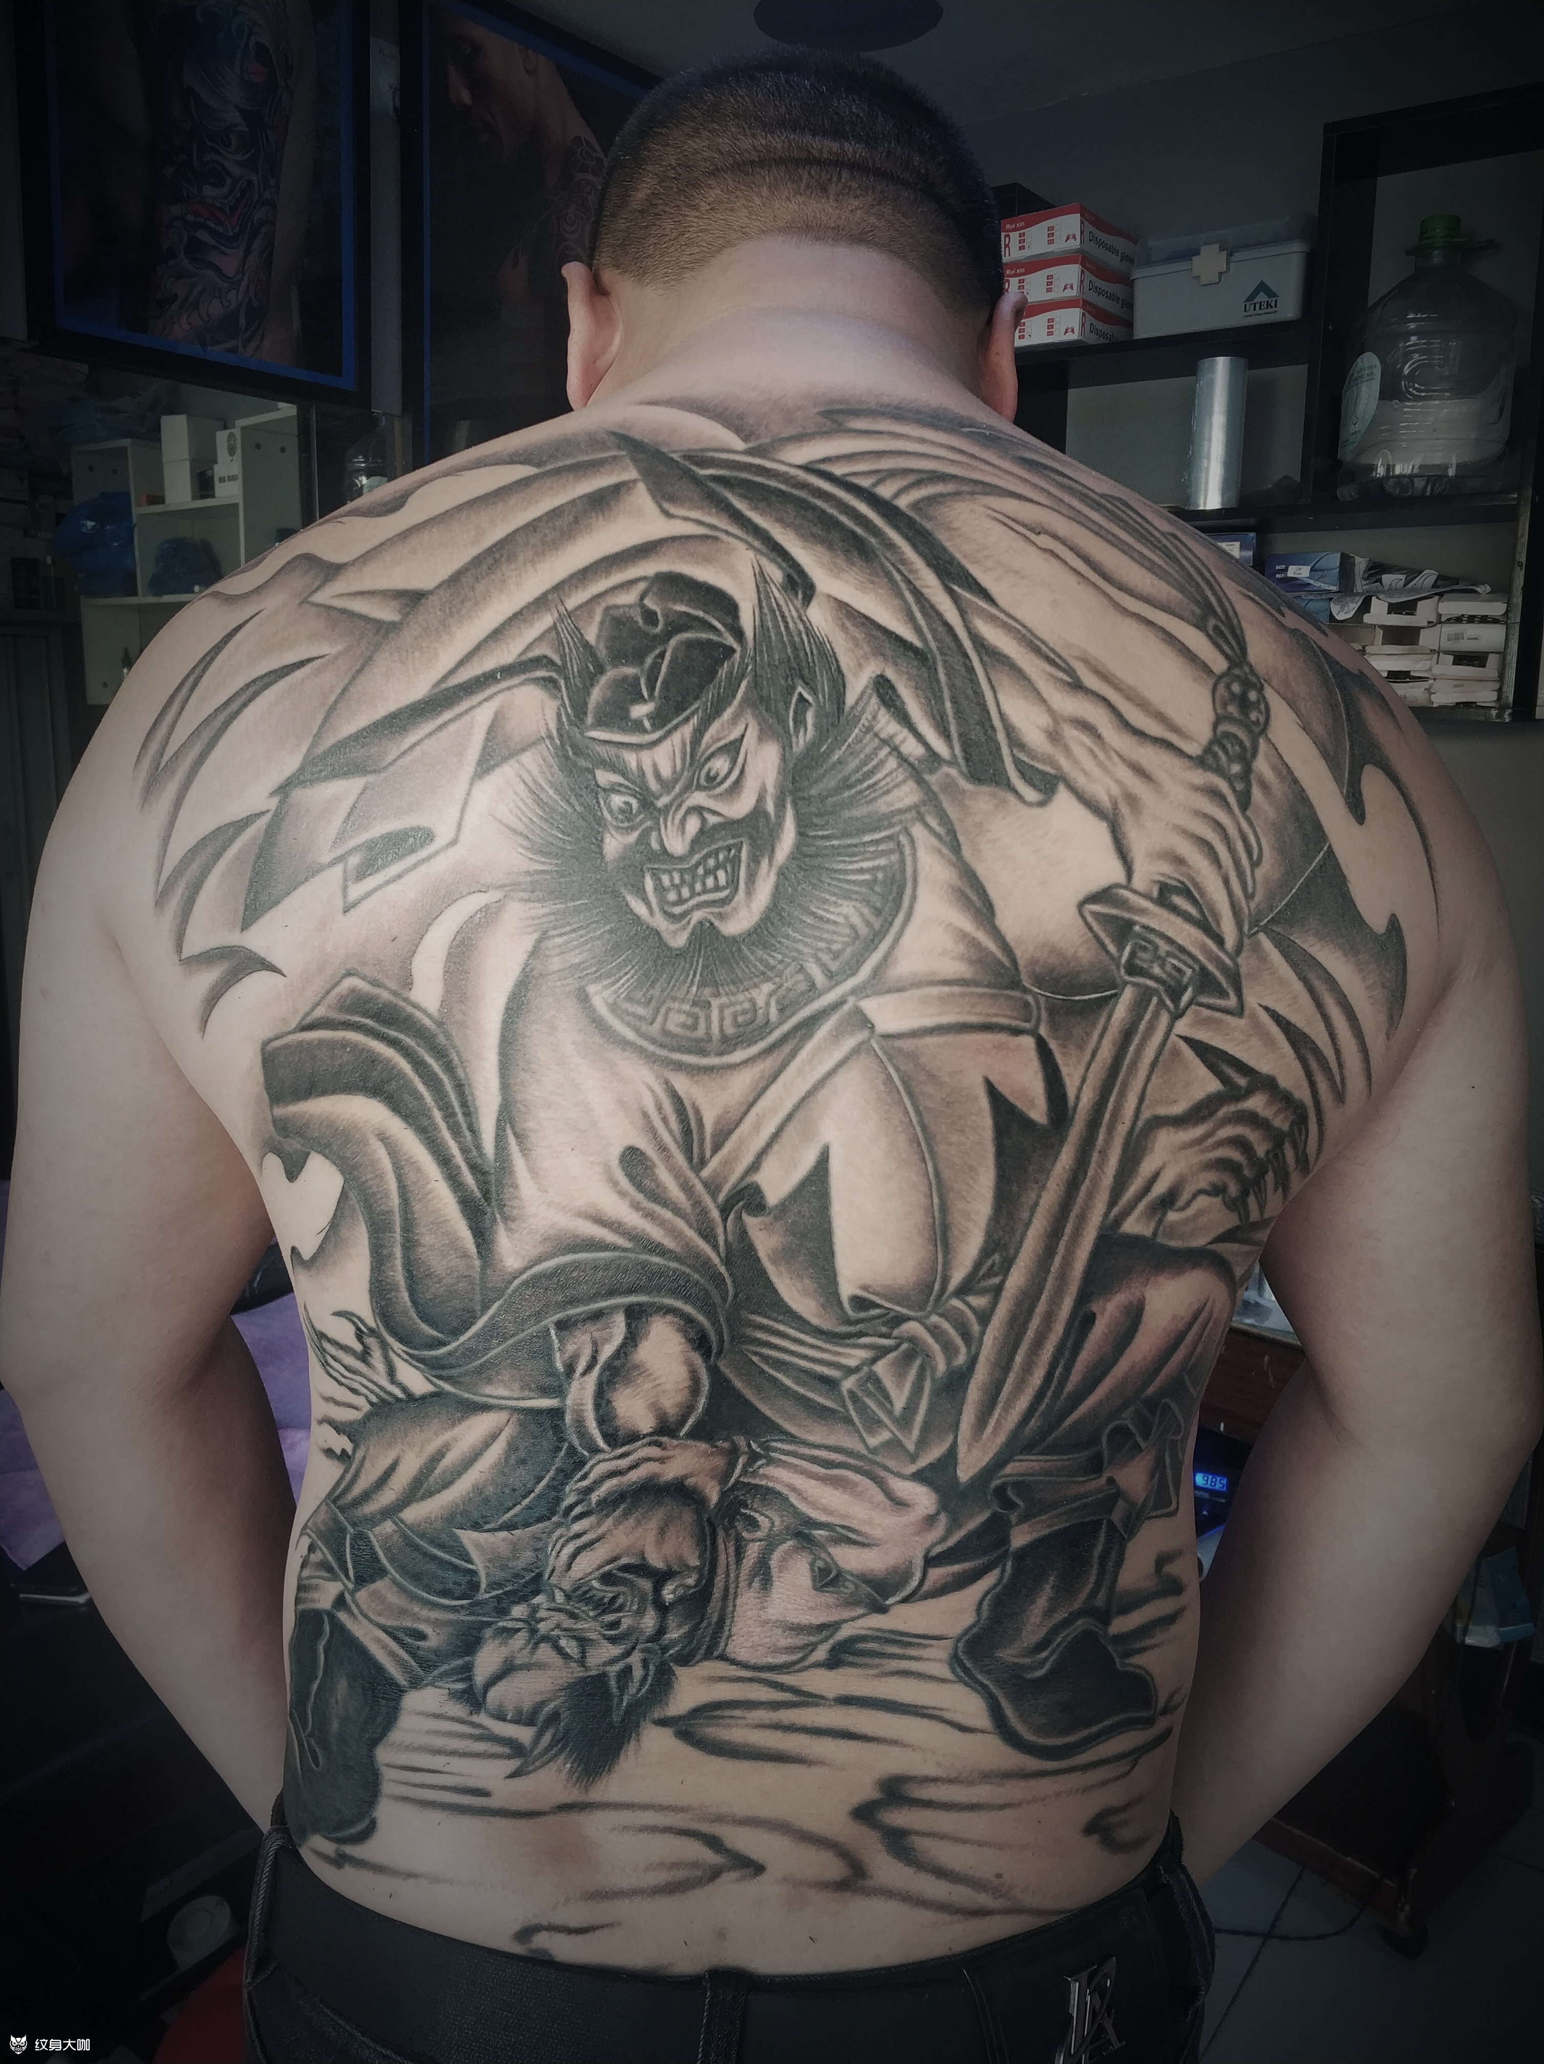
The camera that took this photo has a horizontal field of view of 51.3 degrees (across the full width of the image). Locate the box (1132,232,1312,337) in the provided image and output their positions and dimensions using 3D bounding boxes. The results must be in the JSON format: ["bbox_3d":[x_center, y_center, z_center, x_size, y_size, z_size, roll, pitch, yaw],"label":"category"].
[{"bbox_3d":[0.611,-0.979,2.127,0.230,0.125,0.160,7,11,31],"label":"box"}]

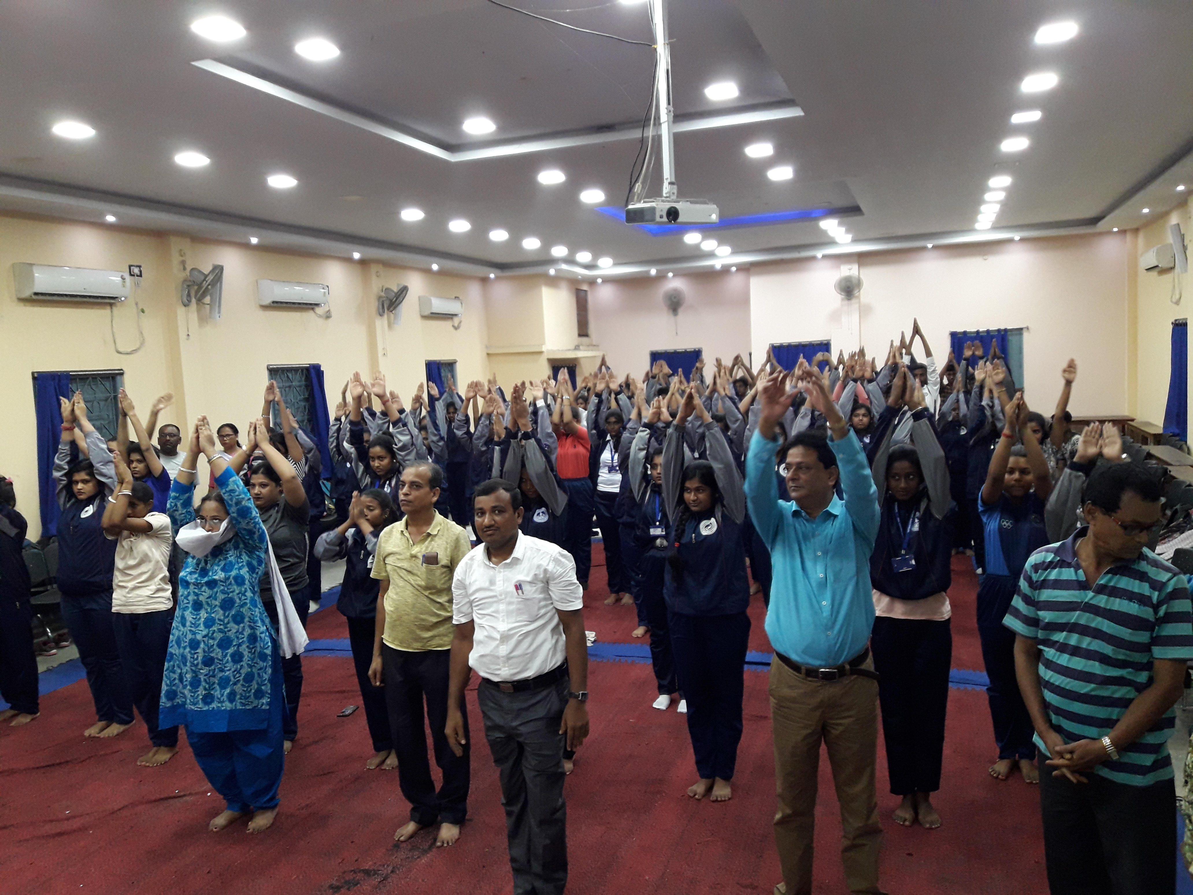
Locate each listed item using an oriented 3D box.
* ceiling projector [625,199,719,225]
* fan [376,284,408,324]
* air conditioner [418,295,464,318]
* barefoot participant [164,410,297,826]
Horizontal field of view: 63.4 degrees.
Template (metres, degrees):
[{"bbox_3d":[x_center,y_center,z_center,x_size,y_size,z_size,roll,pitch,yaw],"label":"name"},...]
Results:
[{"bbox_3d":[0.327,-1.010,4.158,0.320,0.095,0.245,-7,12,-29],"label":"ceiling projector"},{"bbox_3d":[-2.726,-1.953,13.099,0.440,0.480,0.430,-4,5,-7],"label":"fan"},{"bbox_3d":[-2.399,-2.188,15.058,0.220,0.300,1.020,-1,5,20],"label":"air conditioner"},{"bbox_3d":[-1.685,0.796,4.381,0.540,1.870,0.420,-3,5,10],"label":"barefoot participant"}]

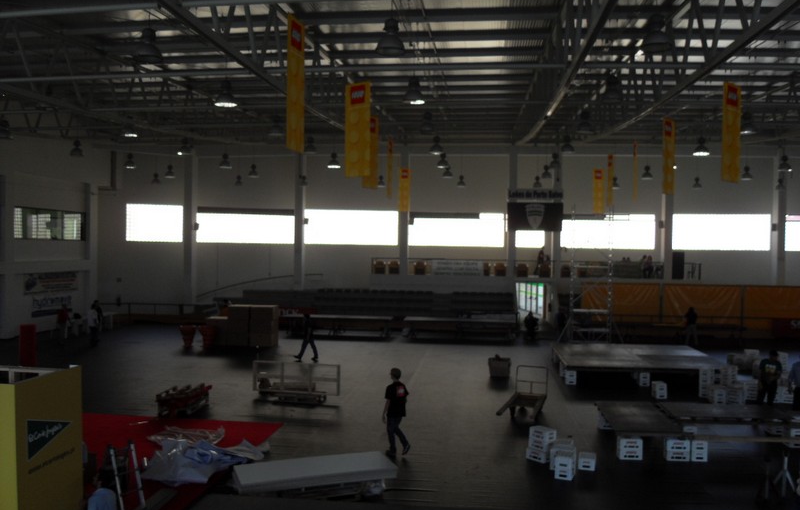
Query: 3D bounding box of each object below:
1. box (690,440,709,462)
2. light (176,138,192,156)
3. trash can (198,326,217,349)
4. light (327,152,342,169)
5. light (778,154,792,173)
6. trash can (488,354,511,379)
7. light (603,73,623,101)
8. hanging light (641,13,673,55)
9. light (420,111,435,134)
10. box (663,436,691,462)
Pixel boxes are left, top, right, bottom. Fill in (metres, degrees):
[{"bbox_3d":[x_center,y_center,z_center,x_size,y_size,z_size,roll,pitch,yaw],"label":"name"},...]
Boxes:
[{"bbox_3d":[5.878,3.822,12.839,0.310,0.410,0.460,1,1,7],"label":"box"},{"bbox_3d":[-6.682,-3.395,20.210,0.450,0.480,0.450,1,1,0],"label":"light"},{"bbox_3d":[-7.498,3.181,25.309,0.680,0.860,0.680,1,1,0],"label":"trash can"},{"bbox_3d":[-2.350,-3.402,23.249,0.450,0.480,0.450,1,1,0],"label":"light"},{"bbox_3d":[12.211,-2.884,20.515,0.390,0.440,0.390,1,1,0],"label":"light"},{"bbox_3d":[3.116,3.494,20.127,0.660,0.620,0.520,1,1,9],"label":"trash can"},{"bbox_3d":[4.831,-3.812,14.711,0.490,0.590,0.490,1,0,7],"label":"light"},{"bbox_3d":[3.195,-2.776,7.987,0.390,0.440,0.390,1,1,0],"label":"hanging light"},{"bbox_3d":[0.825,-3.909,19.062,0.490,0.590,0.490,1,0,7],"label":"light"},{"bbox_3d":[5.446,3.823,12.748,0.460,0.430,0.330,1,1,7],"label":"box"}]

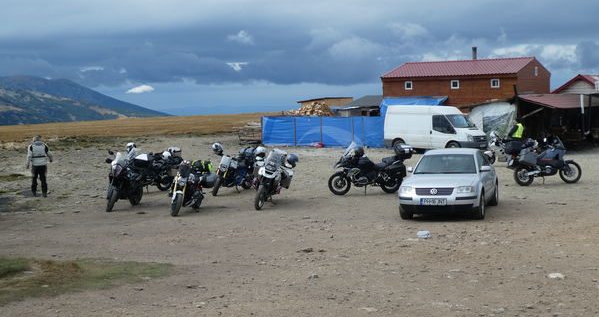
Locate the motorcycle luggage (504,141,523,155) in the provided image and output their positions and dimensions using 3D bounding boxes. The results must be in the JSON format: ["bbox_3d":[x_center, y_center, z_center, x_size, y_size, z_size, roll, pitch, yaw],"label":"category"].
[{"bbox_3d":[6.450,-0.345,22.950,0.380,0.380,0.420,-1,4,-13],"label":"motorcycle luggage"}]

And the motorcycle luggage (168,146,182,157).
[{"bbox_3d":[-4.050,-0.230,24.800,0.360,0.320,0.420,-3,4,-41],"label":"motorcycle luggage"}]

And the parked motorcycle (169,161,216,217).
[{"bbox_3d":[-2.630,0.660,18.150,0.880,1.280,2.120,0,3,12],"label":"parked motorcycle"}]

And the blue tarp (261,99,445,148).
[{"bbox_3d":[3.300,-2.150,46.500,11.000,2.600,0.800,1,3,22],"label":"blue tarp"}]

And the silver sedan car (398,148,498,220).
[{"bbox_3d":[3.575,0.510,17.750,1.760,1.460,4.700,1,3,21],"label":"silver sedan car"}]

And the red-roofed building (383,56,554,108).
[{"bbox_3d":[11.160,-3.894,51.700,10.100,5.600,5.600,3,5,39],"label":"red-roofed building"}]

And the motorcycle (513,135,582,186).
[{"bbox_3d":[7.430,0.038,23.000,2.280,1.470,0.920,-1,4,-13],"label":"motorcycle"}]

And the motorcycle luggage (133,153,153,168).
[{"bbox_3d":[-4.280,0.050,20.800,0.480,0.380,0.420,0,3,14],"label":"motorcycle luggage"}]

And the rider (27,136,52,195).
[{"bbox_3d":[-7.490,0.191,21.900,0.700,1.760,0.380,-1,4,-16],"label":"rider"}]

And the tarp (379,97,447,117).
[{"bbox_3d":[7.050,-3.200,47.000,4.300,1.250,1.500,1,3,18],"label":"tarp"}]

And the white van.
[{"bbox_3d":[7.170,-1.604,40.100,5.230,2.400,1.980,3,5,42],"label":"white van"}]

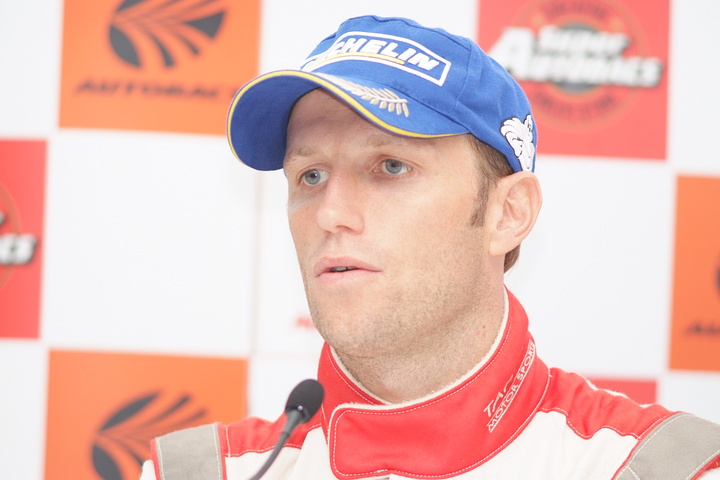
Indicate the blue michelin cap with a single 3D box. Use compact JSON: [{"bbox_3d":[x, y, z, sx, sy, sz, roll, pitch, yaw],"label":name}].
[{"bbox_3d":[0.016,-0.103,3.750,0.170,0.130,0.270,-8,-17,31],"label":"blue michelin cap"}]

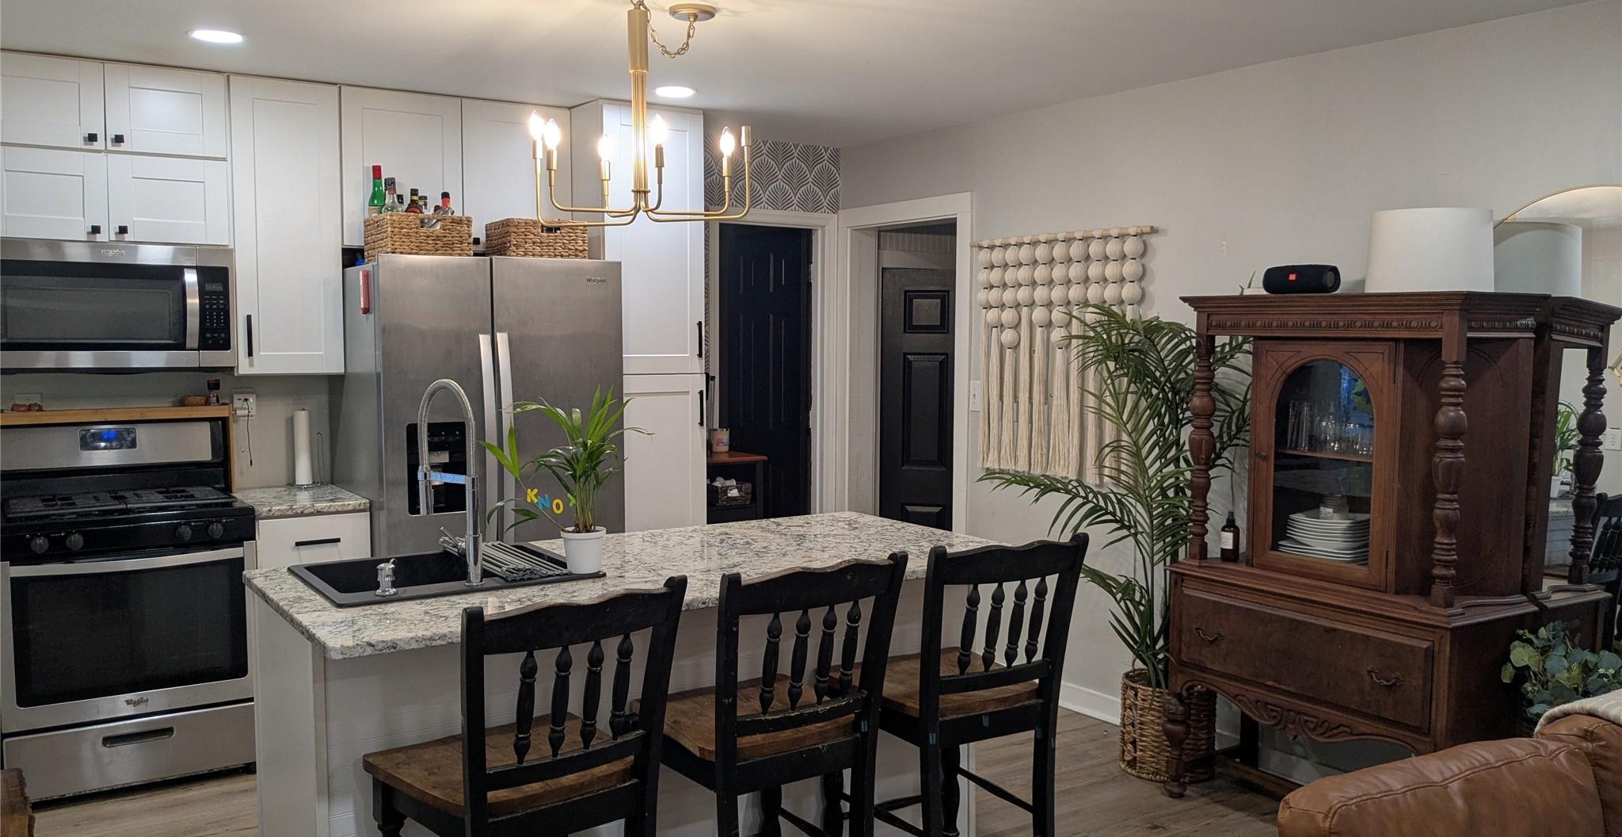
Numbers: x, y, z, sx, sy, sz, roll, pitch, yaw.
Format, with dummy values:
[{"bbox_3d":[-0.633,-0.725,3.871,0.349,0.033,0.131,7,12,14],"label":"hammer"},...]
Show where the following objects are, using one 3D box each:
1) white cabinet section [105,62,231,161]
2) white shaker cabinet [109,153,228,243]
[{"bbox_3d":[-2.309,-1.065,4.505,0.380,0.295,0.330,-3,5,-34],"label":"white cabinet section"},{"bbox_3d":[-2.341,-0.779,4.588,0.385,0.307,0.320,-3,5,-33],"label":"white shaker cabinet"}]

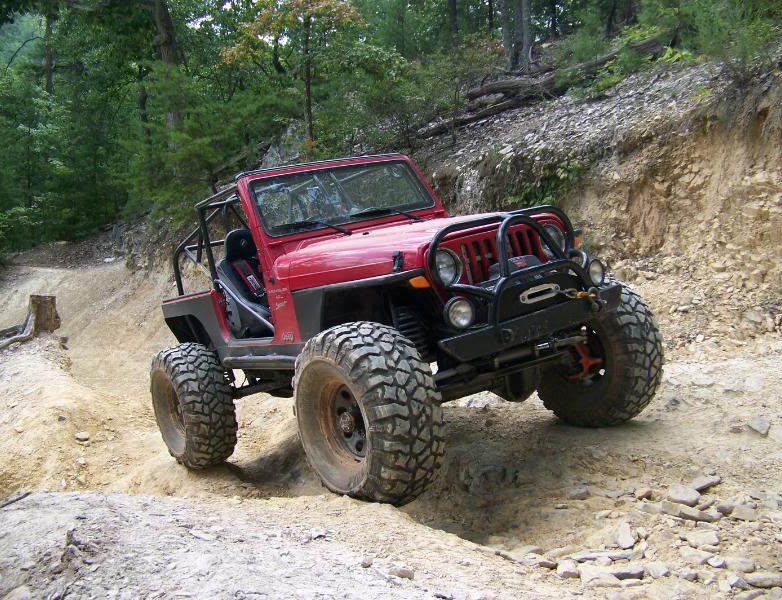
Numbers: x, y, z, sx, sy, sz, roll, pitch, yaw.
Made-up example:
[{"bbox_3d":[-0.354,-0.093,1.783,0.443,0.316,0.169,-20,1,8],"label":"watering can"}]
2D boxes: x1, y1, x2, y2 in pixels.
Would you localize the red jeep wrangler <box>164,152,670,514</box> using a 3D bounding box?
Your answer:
[{"bbox_3d":[-0.185,0.046,5.531,2.071,2.010,3.545,-15,4,-35],"label":"red jeep wrangler"}]

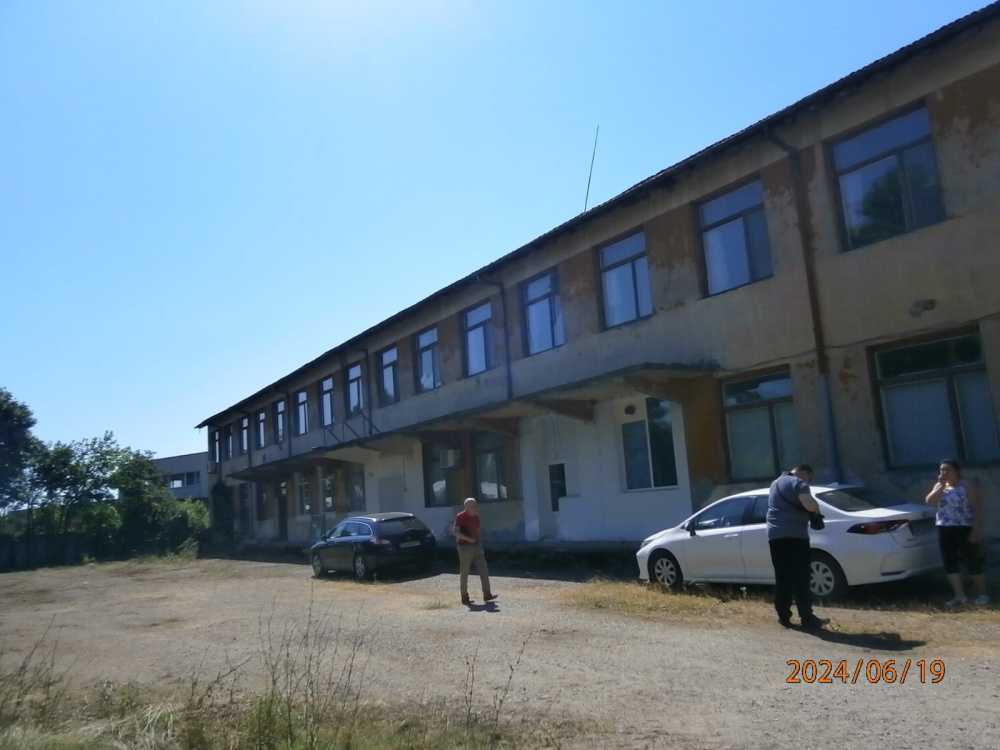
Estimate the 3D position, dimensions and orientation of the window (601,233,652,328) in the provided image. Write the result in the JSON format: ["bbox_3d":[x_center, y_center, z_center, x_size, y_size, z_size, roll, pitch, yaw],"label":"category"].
[{"bbox_3d":[2.787,-2.121,16.762,0.130,1.840,1.480,3,-12,-34],"label":"window"}]

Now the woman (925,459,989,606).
[{"bbox_3d":[5.434,1.841,8.942,0.560,1.665,0.480,-11,-12,36],"label":"woman"}]

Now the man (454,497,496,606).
[{"bbox_3d":[-0.388,2.759,11.881,0.520,1.623,0.480,-9,-11,29],"label":"man"}]

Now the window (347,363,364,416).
[{"bbox_3d":[-5.585,0.576,28.970,0.130,1.840,1.480,3,-12,-34],"label":"window"}]

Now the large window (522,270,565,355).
[{"bbox_3d":[1.090,-1.574,19.236,0.130,1.840,1.480,3,-12,-34],"label":"large window"}]

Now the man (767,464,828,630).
[{"bbox_3d":[3.205,1.824,8.093,0.560,1.702,0.520,0,-10,-18],"label":"man"}]

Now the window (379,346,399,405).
[{"bbox_3d":[-3.967,0.037,26.612,0.130,1.840,1.480,3,-12,-34],"label":"window"}]

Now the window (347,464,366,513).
[{"bbox_3d":[-5.557,4.364,29.030,0.130,1.860,1.620,3,-12,-34],"label":"window"}]

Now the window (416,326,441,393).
[{"bbox_3d":[-2.368,-0.487,24.710,0.130,1.900,1.620,3,-12,-34],"label":"window"}]

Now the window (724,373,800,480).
[{"bbox_3d":[4.837,0.995,13.974,0.130,1.860,1.620,3,-12,-34],"label":"window"}]

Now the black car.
[{"bbox_3d":[-3.392,4.391,19.418,1.820,1.480,4.760,3,-12,-34],"label":"black car"}]

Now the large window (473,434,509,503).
[{"bbox_3d":[-0.258,2.597,20.937,0.130,1.820,1.480,3,-12,-34],"label":"large window"}]

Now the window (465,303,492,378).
[{"bbox_3d":[-0.686,-1.082,23.900,0.160,2.230,1.600,5,-13,-34],"label":"window"}]

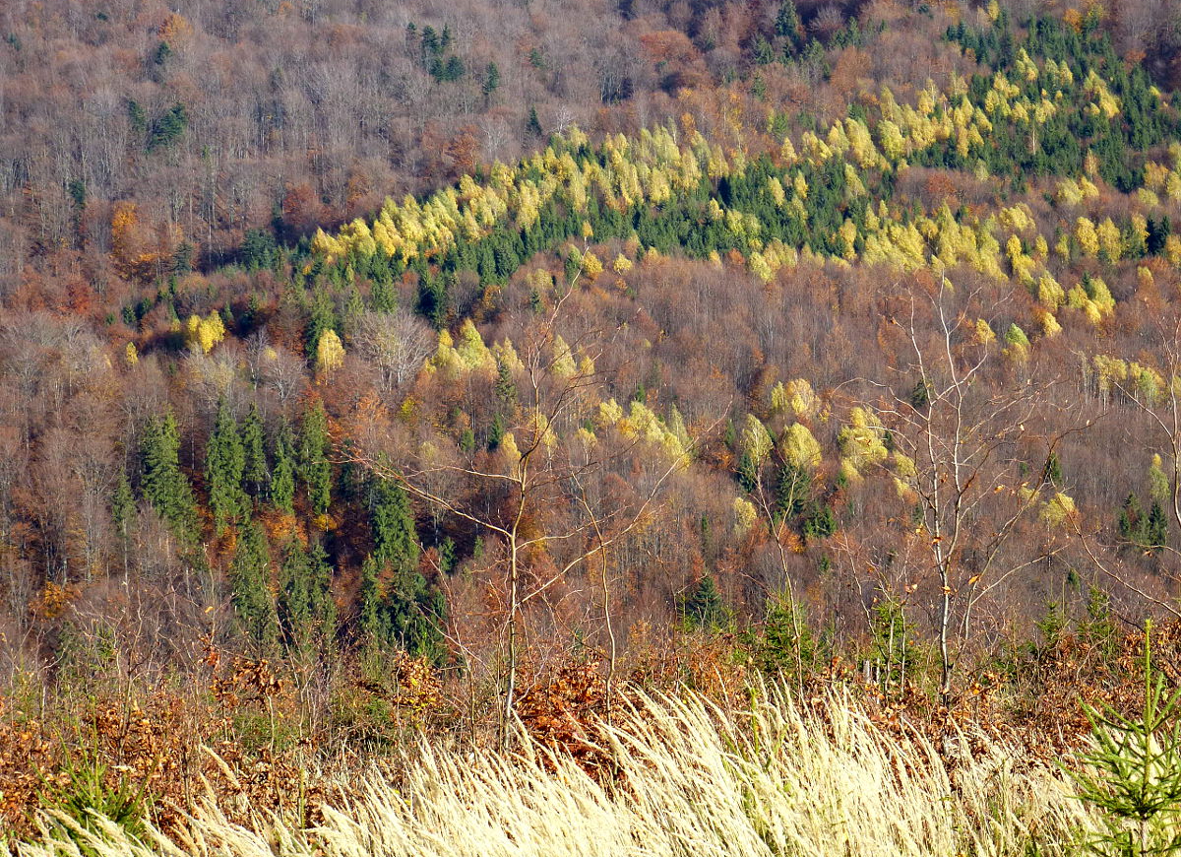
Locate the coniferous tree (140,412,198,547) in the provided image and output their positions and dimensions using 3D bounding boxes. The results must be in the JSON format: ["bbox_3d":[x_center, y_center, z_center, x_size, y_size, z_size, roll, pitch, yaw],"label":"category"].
[{"bbox_3d":[-66.880,9.030,610.000,8.100,24.140,8.100,0,2,0],"label":"coniferous tree"}]

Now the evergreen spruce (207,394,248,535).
[{"bbox_3d":[-58.480,7.440,620.000,6.960,24.850,6.960,0,2,0],"label":"evergreen spruce"}]

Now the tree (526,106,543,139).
[{"bbox_3d":[-18.030,-96.850,1250.000,5.740,15.320,5.740,0,2,0],"label":"tree"}]

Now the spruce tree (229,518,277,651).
[{"bbox_3d":[-49.540,24.590,565.000,6.630,23.080,6.630,0,2,0],"label":"spruce tree"}]

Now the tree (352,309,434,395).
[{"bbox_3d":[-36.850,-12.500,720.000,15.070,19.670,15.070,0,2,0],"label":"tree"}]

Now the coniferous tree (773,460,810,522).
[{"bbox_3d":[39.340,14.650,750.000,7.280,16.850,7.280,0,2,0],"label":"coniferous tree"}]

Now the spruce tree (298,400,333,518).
[{"bbox_3d":[-45.830,7.030,640.000,5.550,23.690,5.550,0,2,0],"label":"spruce tree"}]

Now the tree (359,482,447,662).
[{"bbox_3d":[-27.720,22.120,570.000,10.910,30.120,10.910,0,2,0],"label":"tree"}]

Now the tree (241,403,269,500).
[{"bbox_3d":[-56.670,7.050,650.000,4.980,22.570,4.980,0,2,0],"label":"tree"}]

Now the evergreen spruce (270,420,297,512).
[{"bbox_3d":[-51.060,8.410,640.000,4.410,19.930,4.410,0,2,0],"label":"evergreen spruce"}]

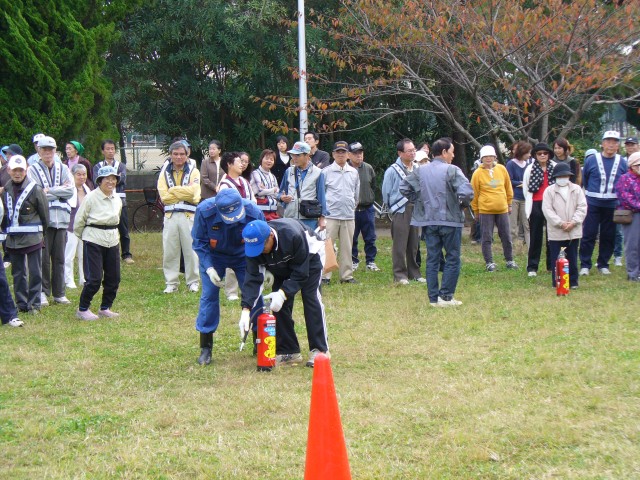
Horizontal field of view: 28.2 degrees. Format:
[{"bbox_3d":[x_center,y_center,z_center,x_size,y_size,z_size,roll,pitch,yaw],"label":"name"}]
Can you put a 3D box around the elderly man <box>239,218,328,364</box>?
[{"bbox_3d":[-0.258,0.348,9.550,0.540,1.020,0.640,3,6,37],"label":"elderly man"}]

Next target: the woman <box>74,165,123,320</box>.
[{"bbox_3d":[-2.204,0.020,12.692,0.460,1.510,0.380,-5,6,-40],"label":"woman"}]

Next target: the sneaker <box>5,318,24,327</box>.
[{"bbox_3d":[-2.922,0.784,12.200,0.270,0.100,0.100,2,6,40],"label":"sneaker"}]

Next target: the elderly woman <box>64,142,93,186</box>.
[{"bbox_3d":[-3.096,-0.423,16.234,0.450,1.658,0.300,2,5,30],"label":"elderly woman"}]

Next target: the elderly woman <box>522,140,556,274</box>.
[{"bbox_3d":[2.659,-0.375,15.304,0.460,1.574,0.320,0,5,9],"label":"elderly woman"}]

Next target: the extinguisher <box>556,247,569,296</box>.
[{"bbox_3d":[2.531,0.327,13.284,0.150,0.502,0.150,-1,5,0],"label":"extinguisher"}]

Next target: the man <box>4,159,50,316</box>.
[{"bbox_3d":[-3.033,-0.062,13.138,0.500,1.620,0.380,0,5,13],"label":"man"}]

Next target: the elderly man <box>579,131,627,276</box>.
[{"bbox_3d":[3.453,-0.449,15.484,0.560,1.720,0.370,-1,4,8],"label":"elderly man"}]

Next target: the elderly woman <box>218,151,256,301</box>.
[{"bbox_3d":[-0.892,-0.151,13.790,0.460,1.570,0.350,-4,5,-32],"label":"elderly woman"}]

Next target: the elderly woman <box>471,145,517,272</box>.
[{"bbox_3d":[2.202,-0.412,16.190,0.540,1.570,0.360,-2,4,-4],"label":"elderly woman"}]

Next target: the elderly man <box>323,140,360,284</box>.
[{"bbox_3d":[0.234,-0.327,14.759,0.480,1.624,0.320,-1,5,-5],"label":"elderly man"}]

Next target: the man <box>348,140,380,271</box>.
[{"bbox_3d":[0.557,-0.427,16.009,0.480,1.616,0.320,-1,5,-7],"label":"man"}]

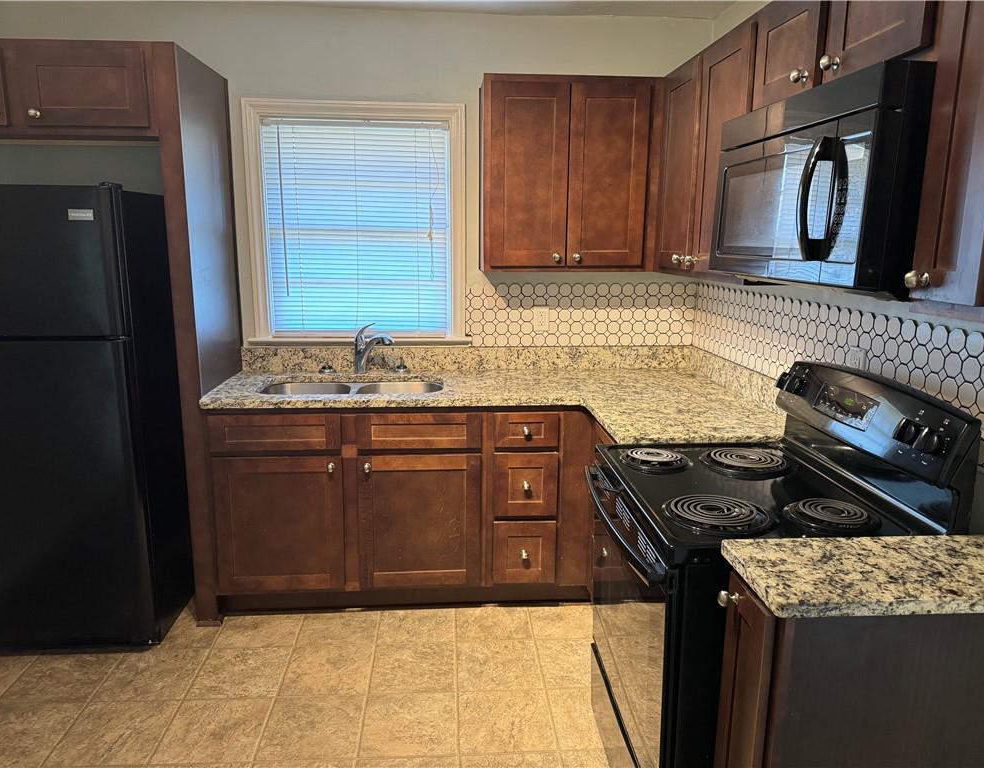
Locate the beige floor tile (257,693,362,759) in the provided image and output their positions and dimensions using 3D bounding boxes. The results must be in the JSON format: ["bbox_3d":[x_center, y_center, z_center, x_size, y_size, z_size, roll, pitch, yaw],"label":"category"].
[{"bbox_3d":[-0.568,1.095,2.263,0.300,0.010,0.300,0,12,-4],"label":"beige floor tile"}]

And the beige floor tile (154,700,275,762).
[{"bbox_3d":[-0.872,1.096,2.243,0.300,0.010,0.300,0,12,-4],"label":"beige floor tile"}]

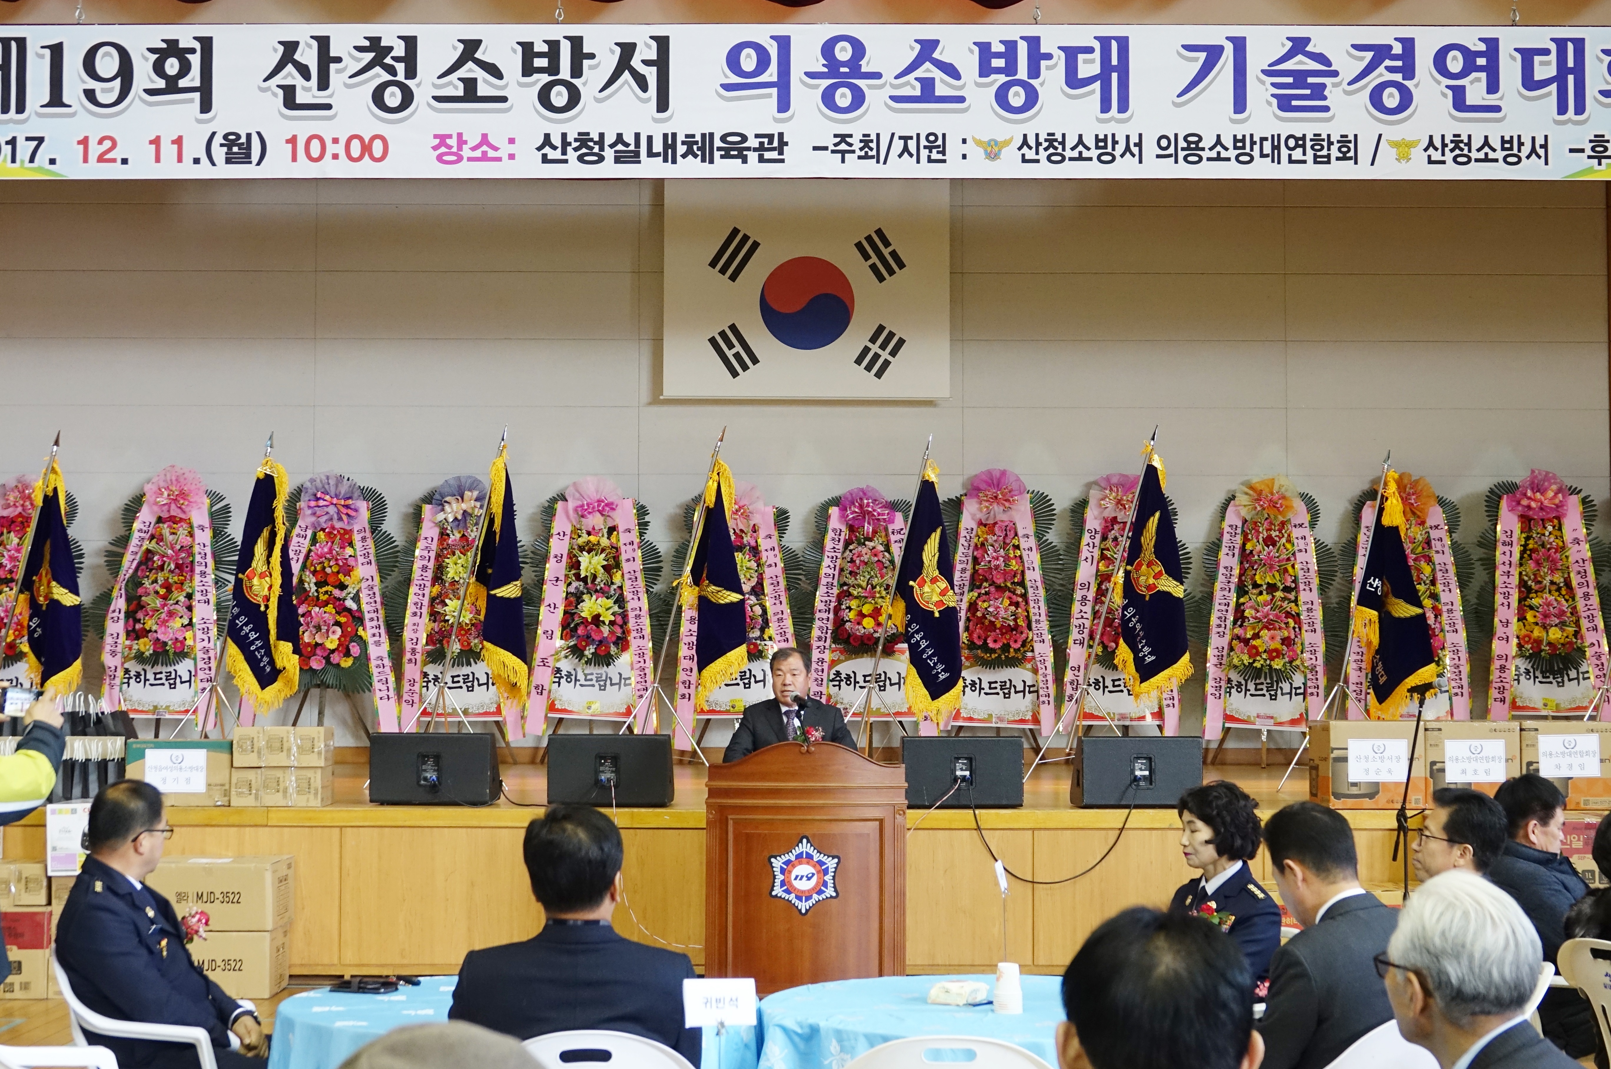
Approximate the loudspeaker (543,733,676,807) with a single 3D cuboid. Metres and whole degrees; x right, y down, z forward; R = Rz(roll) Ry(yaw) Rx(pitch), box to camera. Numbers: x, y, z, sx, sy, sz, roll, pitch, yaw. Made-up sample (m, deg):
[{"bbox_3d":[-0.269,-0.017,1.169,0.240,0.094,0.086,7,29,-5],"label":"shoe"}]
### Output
[{"bbox_3d":[-0.959,1.156,11.512,0.584,0.348,0.400,0,-2,0],"label":"loudspeaker"}]

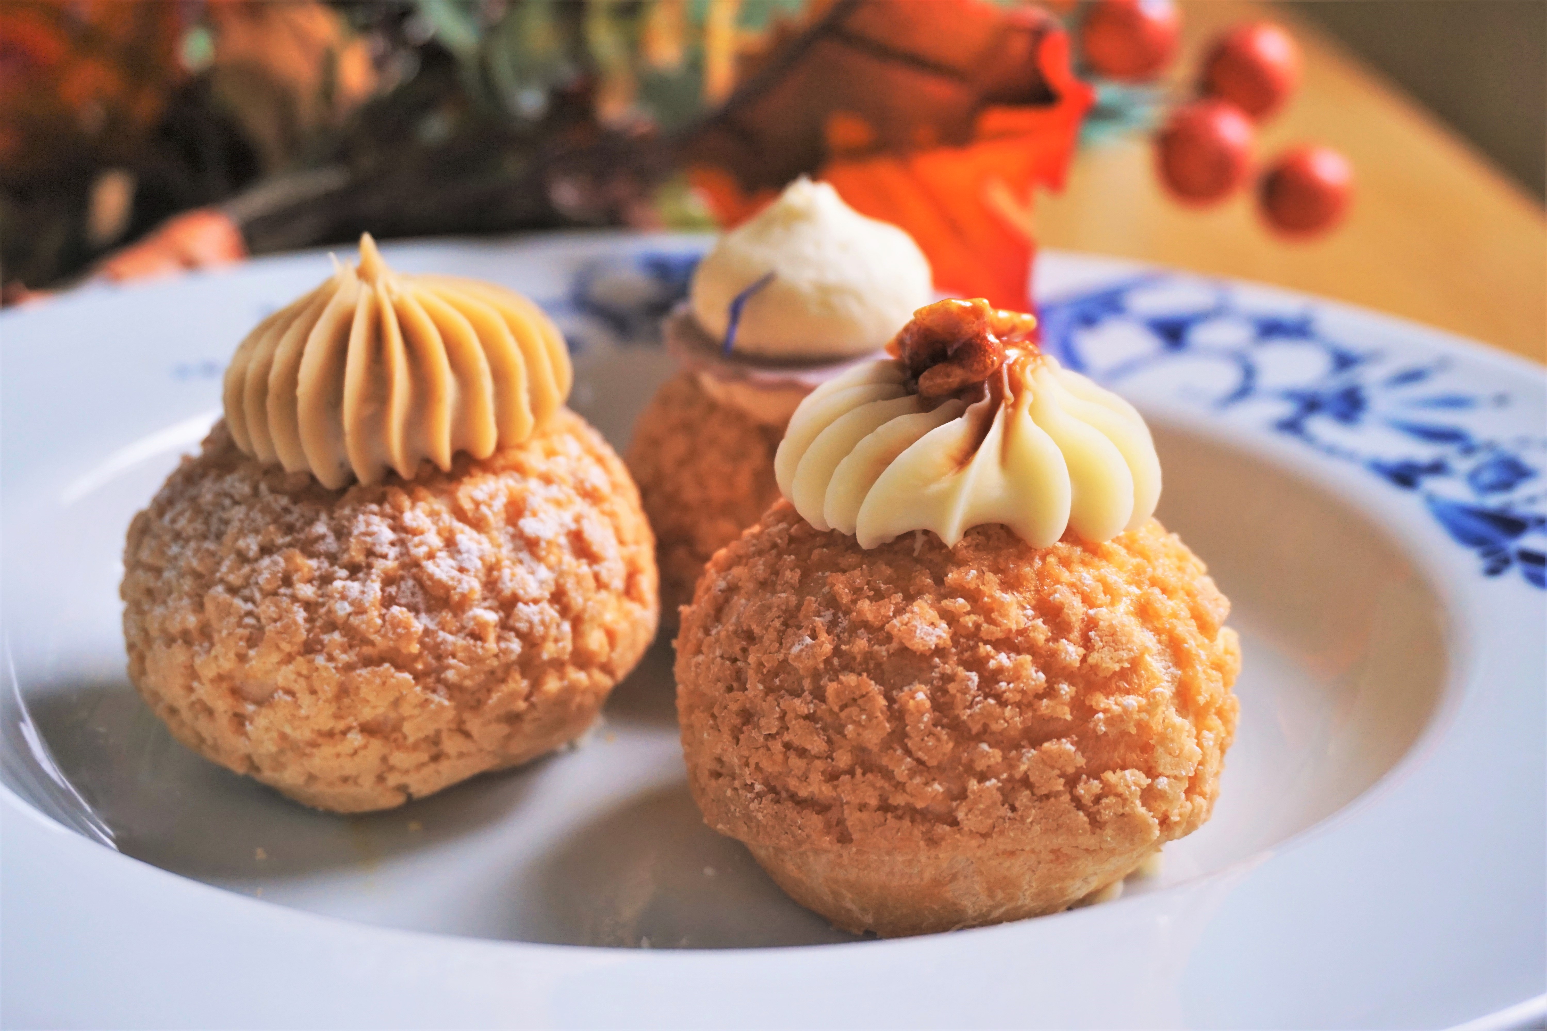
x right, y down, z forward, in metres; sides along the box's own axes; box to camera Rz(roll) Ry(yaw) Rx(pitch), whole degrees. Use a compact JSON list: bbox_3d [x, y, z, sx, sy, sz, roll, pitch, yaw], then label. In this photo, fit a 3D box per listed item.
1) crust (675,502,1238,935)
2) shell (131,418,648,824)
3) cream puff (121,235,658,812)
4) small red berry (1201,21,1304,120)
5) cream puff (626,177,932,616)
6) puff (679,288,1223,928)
[{"bbox_3d":[0.019,0.017,0.218,0.057,0.038,0.057,1,20,0],"label":"crust"},{"bbox_3d":[-0.043,0.007,0.241,0.060,0.040,0.060,1,20,0],"label":"shell"},{"bbox_3d":[-0.043,-0.002,0.237,0.060,0.059,0.060,1,20,0],"label":"cream puff"},{"bbox_3d":[0.094,-0.087,0.415,0.019,0.019,0.019,1,20,0],"label":"small red berry"},{"bbox_3d":[0.005,-0.014,0.272,0.053,0.059,0.053,1,20,0],"label":"cream puff"},{"bbox_3d":[0.019,0.007,0.214,0.057,0.059,0.057,1,20,0],"label":"puff"}]

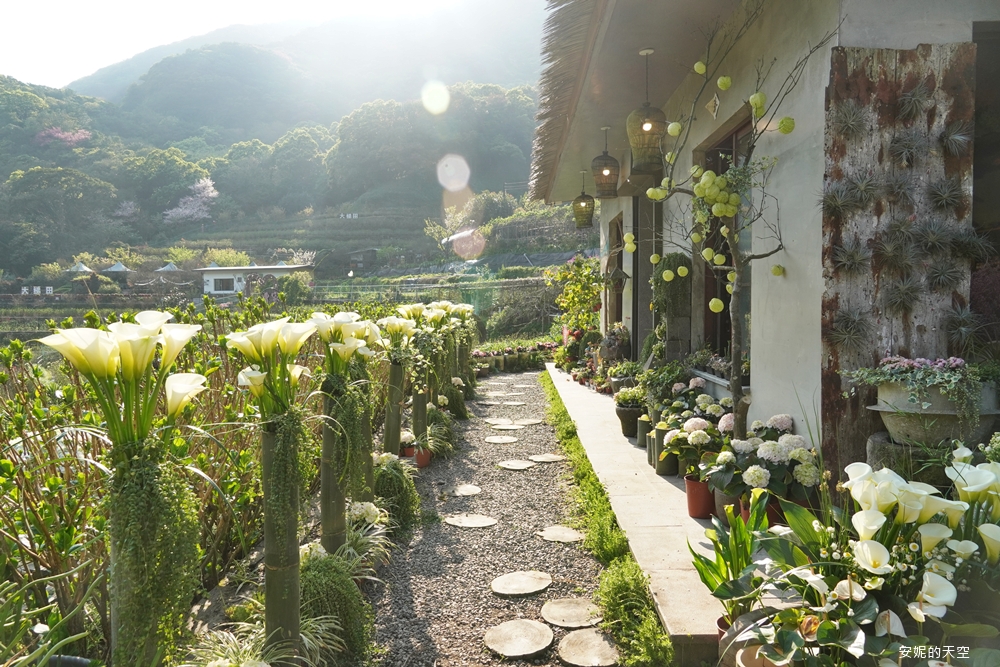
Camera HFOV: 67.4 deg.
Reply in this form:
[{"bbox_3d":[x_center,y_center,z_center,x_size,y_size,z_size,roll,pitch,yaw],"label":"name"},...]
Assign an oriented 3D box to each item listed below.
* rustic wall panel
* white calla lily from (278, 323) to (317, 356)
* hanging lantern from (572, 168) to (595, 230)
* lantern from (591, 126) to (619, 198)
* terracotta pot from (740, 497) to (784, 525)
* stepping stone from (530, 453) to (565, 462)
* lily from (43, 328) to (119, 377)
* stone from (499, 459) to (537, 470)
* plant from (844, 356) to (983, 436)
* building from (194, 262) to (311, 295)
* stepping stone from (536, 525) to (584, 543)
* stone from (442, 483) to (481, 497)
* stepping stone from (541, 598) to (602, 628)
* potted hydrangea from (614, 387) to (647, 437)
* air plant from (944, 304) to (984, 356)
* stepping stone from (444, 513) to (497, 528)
[{"bbox_3d":[1.963,-0.224,3.700,0.745,2.392,0.070,0,3,1],"label":"rustic wall panel"},{"bbox_3d":[-0.742,0.018,2.750,0.125,0.115,0.110,2,3,33],"label":"white calla lily"},{"bbox_3d":[1.306,-2.079,11.659,0.334,0.892,0.334,0,3,1],"label":"hanging lantern"},{"bbox_3d":[1.222,-1.984,8.716,0.320,0.829,0.320,0,3,1],"label":"lantern"},{"bbox_3d":[1.360,0.962,3.900,0.210,0.200,0.210,0,3,1],"label":"terracotta pot"},{"bbox_3d":[0.389,1.046,6.215,0.305,0.040,0.310,0,3,2],"label":"stepping stone"},{"bbox_3d":[-1.114,0.053,1.986,0.200,0.132,0.135,0,3,1],"label":"lily"},{"bbox_3d":[0.144,1.100,6.173,0.309,0.040,0.325,0,3,1],"label":"stone"},{"bbox_3d":[2.095,0.319,3.800,0.620,0.380,0.460,0,3,1],"label":"plant"},{"bbox_3d":[-25.633,-5.615,78.000,10.800,3.200,7.000,0,3,-3],"label":"building"},{"bbox_3d":[0.340,1.140,4.216,0.275,0.040,0.270,0,3,2],"label":"stepping stone"},{"bbox_3d":[-0.268,1.097,5.226,0.275,0.035,0.270,0,3,1],"label":"stone"},{"bbox_3d":[0.307,1.189,3.151,0.270,0.040,0.265,0,3,2],"label":"stepping stone"},{"bbox_3d":[1.174,0.693,6.750,0.285,0.420,0.280,0,3,1],"label":"potted hydrangea"},{"bbox_3d":[2.260,-0.015,3.650,0.190,0.250,0.120,0,3,2],"label":"air plant"},{"bbox_3d":[-0.178,1.131,4.526,0.310,0.035,0.300,0,3,1],"label":"stepping stone"}]

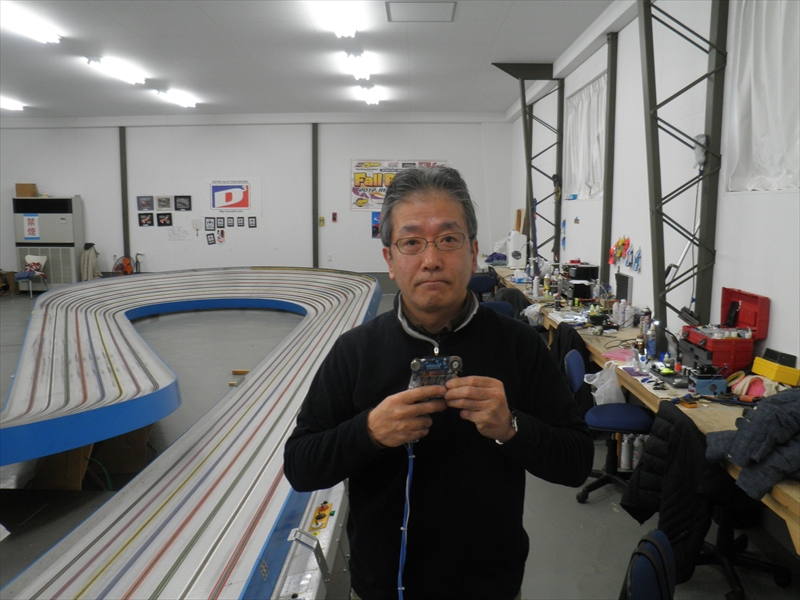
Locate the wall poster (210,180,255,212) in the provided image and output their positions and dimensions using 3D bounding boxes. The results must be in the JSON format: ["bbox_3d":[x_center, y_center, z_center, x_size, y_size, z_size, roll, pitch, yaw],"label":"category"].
[{"bbox_3d":[-3.303,-2.039,12.783,0.863,0.636,0.020,0,8,1],"label":"wall poster"}]

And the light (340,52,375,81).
[{"bbox_3d":[-0.483,-2.772,7.715,0.220,0.100,1.230,1,8,1],"label":"light"}]

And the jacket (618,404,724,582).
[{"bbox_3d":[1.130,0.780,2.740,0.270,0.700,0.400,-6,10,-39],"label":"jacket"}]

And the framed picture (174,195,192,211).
[{"bbox_3d":[-4.126,-1.837,12.324,0.321,0.283,0.025,1,8,1],"label":"framed picture"}]

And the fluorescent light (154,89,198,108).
[{"bbox_3d":[-3.429,-3.074,9.924,0.220,0.100,1.230,1,8,1],"label":"fluorescent light"}]

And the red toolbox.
[{"bbox_3d":[1.778,0.173,3.570,0.300,0.440,0.385,0,8,1],"label":"red toolbox"}]

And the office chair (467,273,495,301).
[{"bbox_3d":[1.127,0.093,8.280,0.580,0.840,0.580,-4,9,-28],"label":"office chair"}]

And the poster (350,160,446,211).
[{"bbox_3d":[-0.017,-2.240,12.669,1.899,0.988,0.020,0,8,1],"label":"poster"}]

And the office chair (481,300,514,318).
[{"bbox_3d":[0.875,0.456,5.590,0.580,0.840,0.580,-3,8,-22],"label":"office chair"}]

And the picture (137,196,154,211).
[{"bbox_3d":[-4.846,-1.837,12.344,0.314,0.271,0.025,1,8,1],"label":"picture"}]

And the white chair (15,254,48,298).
[{"bbox_3d":[-6.608,-0.433,11.588,0.470,0.770,0.510,2,8,13],"label":"white chair"}]

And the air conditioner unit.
[{"bbox_3d":[-6.664,-1.052,12.331,1.120,1.810,0.370,1,8,1],"label":"air conditioner unit"}]

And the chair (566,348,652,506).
[{"bbox_3d":[1.280,0.695,3.855,0.580,0.830,0.550,3,8,19],"label":"chair"}]

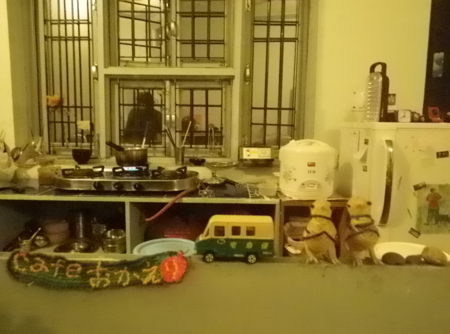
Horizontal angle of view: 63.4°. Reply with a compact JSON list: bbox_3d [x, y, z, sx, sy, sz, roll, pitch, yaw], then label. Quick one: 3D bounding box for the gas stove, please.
[{"bbox_3d":[-0.483,0.036,1.799,0.705,0.112,0.350,1,7,1],"label":"gas stove"}]

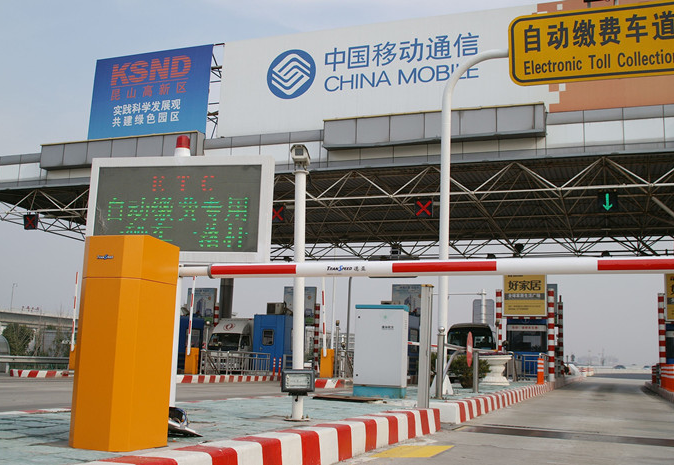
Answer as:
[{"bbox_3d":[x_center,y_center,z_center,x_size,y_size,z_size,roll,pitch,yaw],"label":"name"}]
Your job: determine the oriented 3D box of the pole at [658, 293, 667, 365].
[{"bbox_3d":[11.120,3.661,23.881,0.215,3.200,0.215,-1,-11,21],"label":"pole"}]

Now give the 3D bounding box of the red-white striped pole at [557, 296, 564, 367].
[{"bbox_3d":[9.358,4.462,29.182,0.210,3.350,0.210,-1,-11,21],"label":"red-white striped pole"}]

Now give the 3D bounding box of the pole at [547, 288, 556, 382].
[{"bbox_3d":[7.741,3.700,25.163,0.215,3.305,0.215,-1,-11,21],"label":"pole"}]

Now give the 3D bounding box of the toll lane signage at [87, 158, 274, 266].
[{"bbox_3d":[-1.364,-0.199,6.059,1.620,0.900,0.130,0,-10,11],"label":"toll lane signage"}]

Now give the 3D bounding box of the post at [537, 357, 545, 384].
[{"bbox_3d":[6.077,4.134,20.818,0.190,0.766,0.190,-1,-11,21],"label":"post"}]

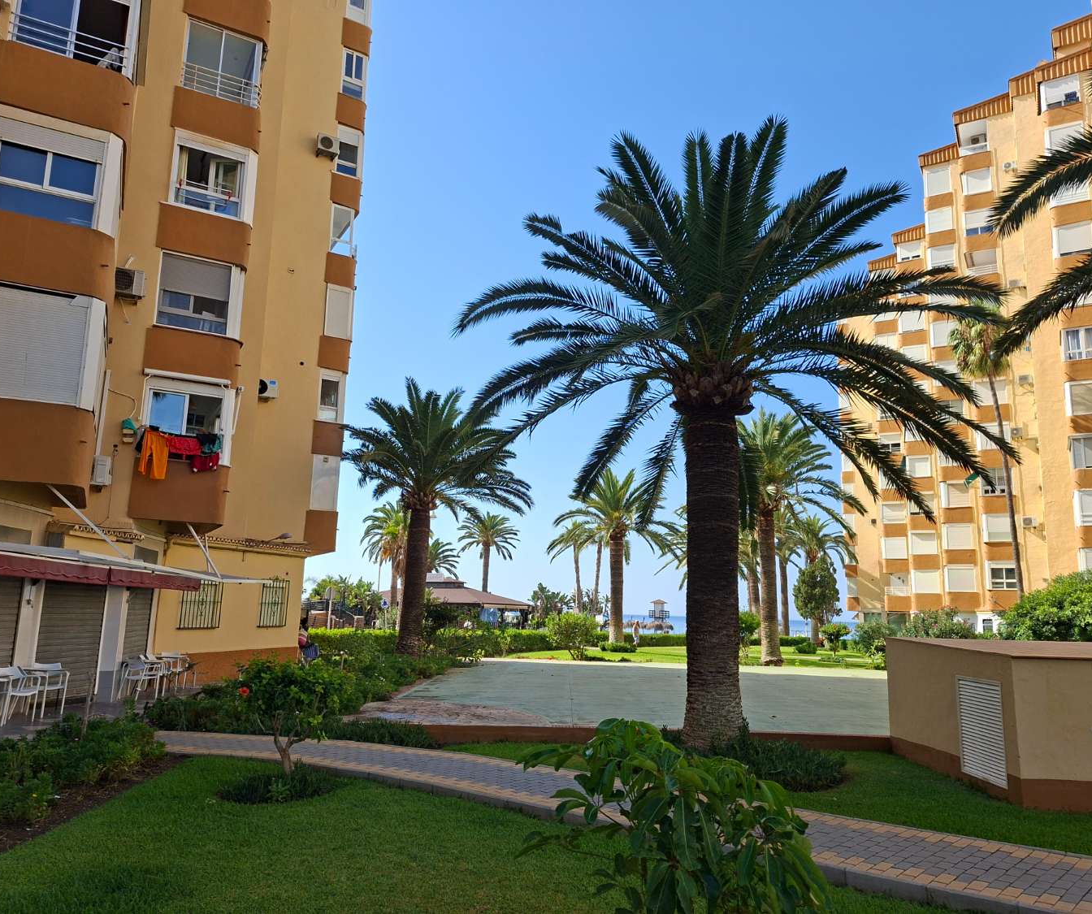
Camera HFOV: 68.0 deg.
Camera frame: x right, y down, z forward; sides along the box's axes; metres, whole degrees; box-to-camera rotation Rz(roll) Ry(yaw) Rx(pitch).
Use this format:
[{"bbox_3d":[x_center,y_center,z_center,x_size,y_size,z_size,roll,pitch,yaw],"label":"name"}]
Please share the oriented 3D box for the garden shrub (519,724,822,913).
[{"bbox_3d":[0.544,1.823,3.571,1.300,1.200,1.200,2,-11,0],"label":"garden shrub"}]

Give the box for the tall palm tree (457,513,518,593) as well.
[{"bbox_3d":[-5.794,11.415,80.122,6.029,11.884,6.029,2,-11,0],"label":"tall palm tree"}]

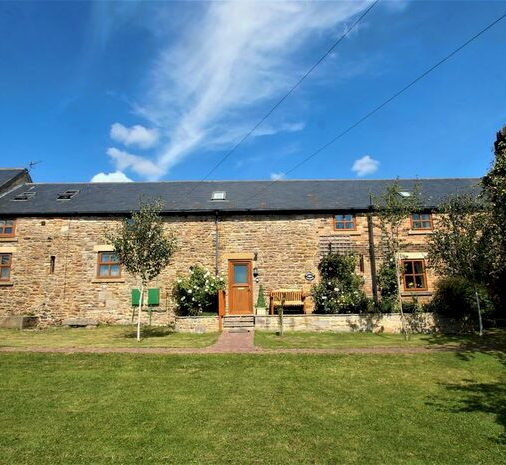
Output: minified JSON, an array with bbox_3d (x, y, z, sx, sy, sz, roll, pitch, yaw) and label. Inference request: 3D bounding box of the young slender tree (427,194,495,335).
[{"bbox_3d":[6.738,0.972,11.182,2.195,4.492,1.950,-1,-9,-1],"label":"young slender tree"}]

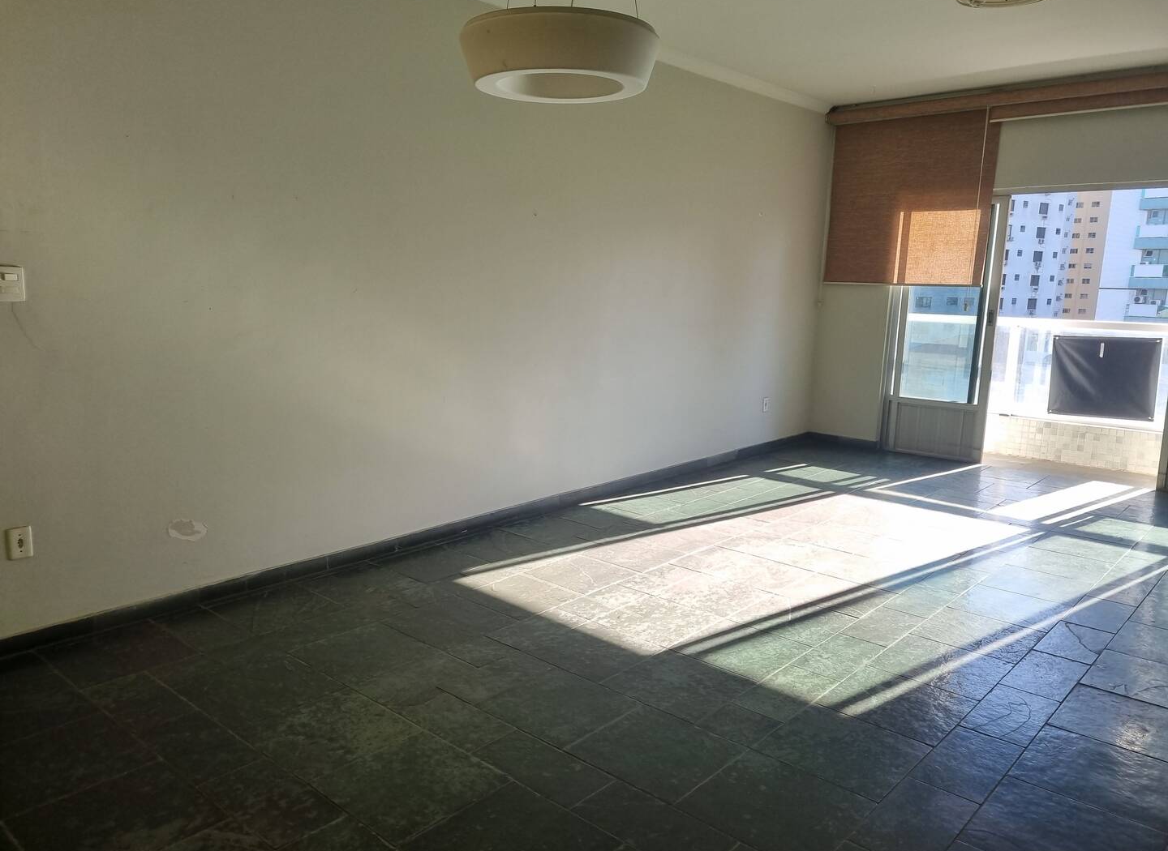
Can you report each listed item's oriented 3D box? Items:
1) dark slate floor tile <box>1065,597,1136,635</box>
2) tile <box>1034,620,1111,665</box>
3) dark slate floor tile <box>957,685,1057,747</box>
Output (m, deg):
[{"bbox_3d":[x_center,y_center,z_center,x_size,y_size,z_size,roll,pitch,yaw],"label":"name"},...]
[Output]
[{"bbox_3d":[2.201,0.810,3.743,0.202,0.012,0.406,9,13,41],"label":"dark slate floor tile"},{"bbox_3d":[1.958,0.870,3.505,0.202,0.012,0.407,10,13,41],"label":"tile"},{"bbox_3d":[1.378,0.935,2.827,0.193,0.012,0.399,9,12,41],"label":"dark slate floor tile"}]

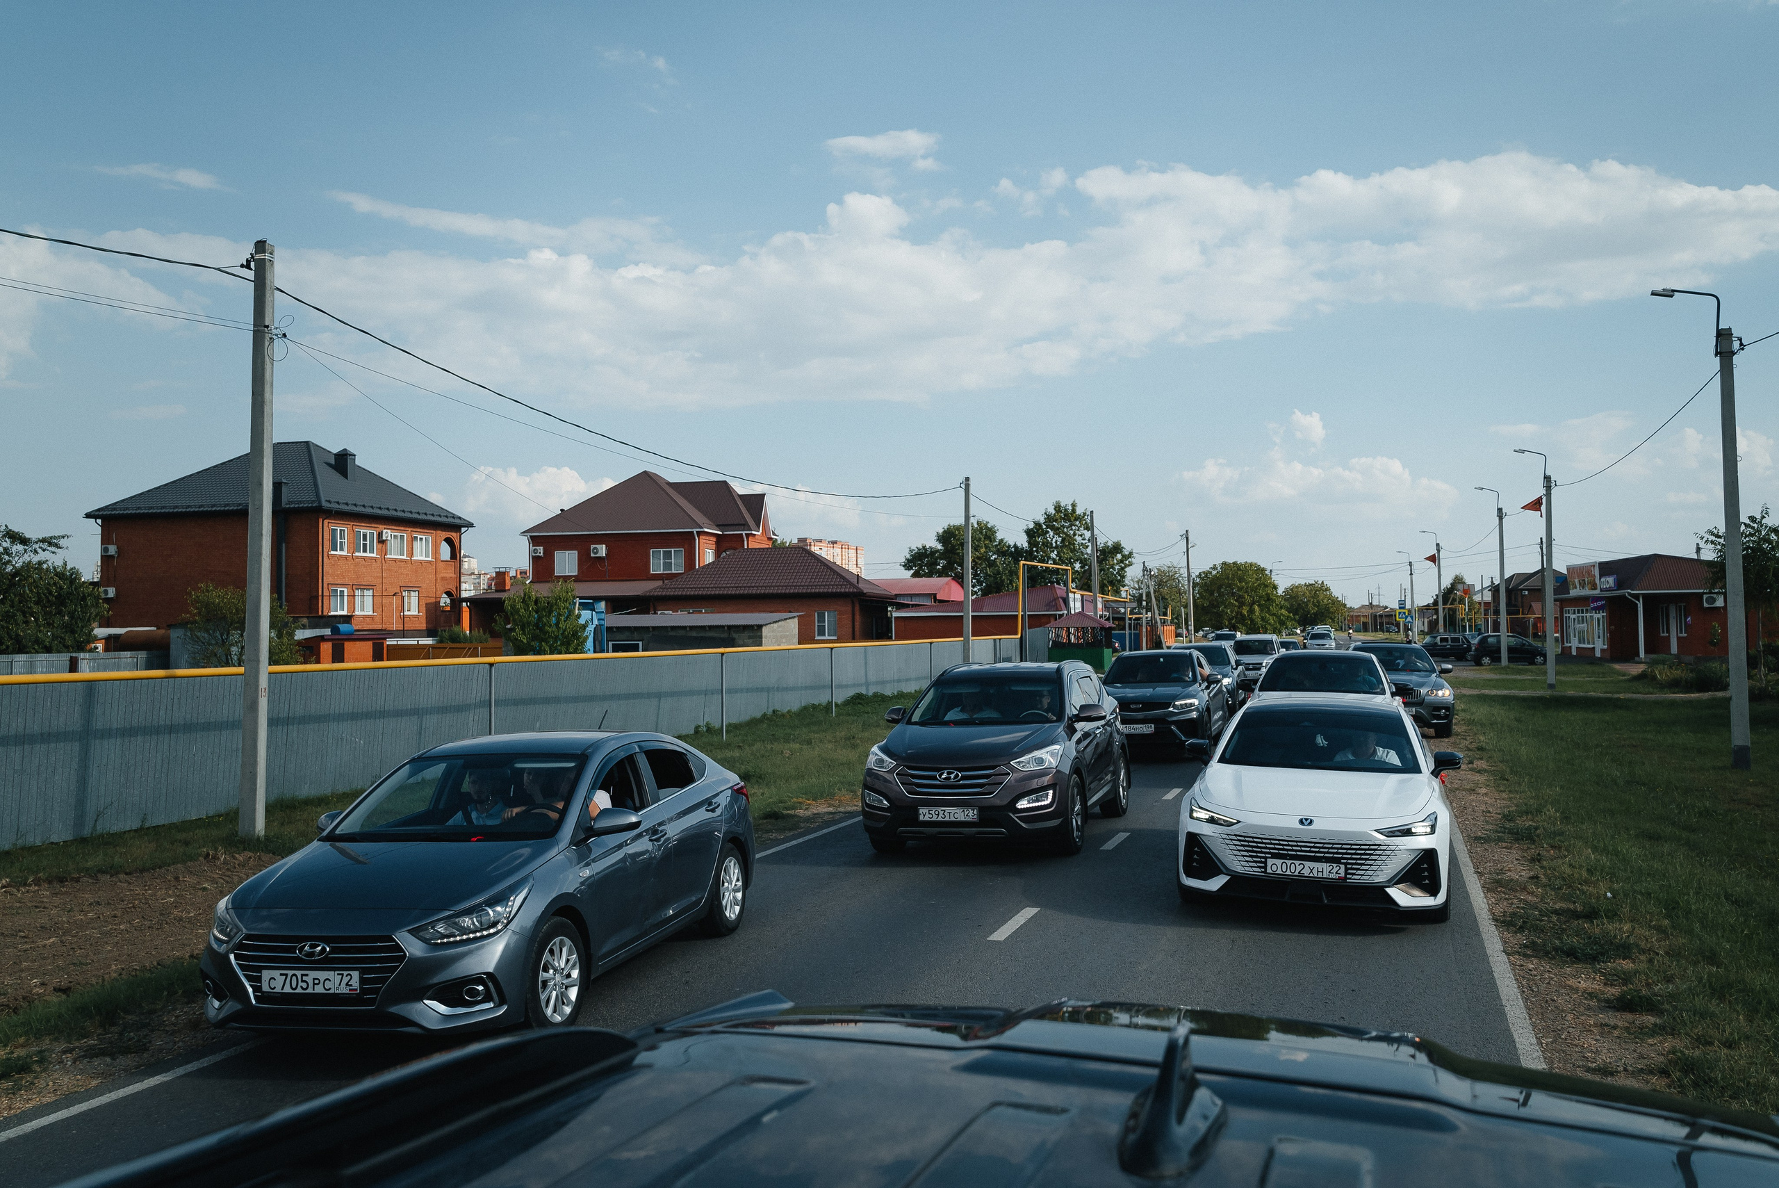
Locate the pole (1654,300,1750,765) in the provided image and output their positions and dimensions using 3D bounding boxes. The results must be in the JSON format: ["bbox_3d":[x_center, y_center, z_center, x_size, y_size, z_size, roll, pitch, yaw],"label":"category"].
[{"bbox_3d":[12.658,-1.041,21.631,1.300,7.450,0.300,-1,-1,19],"label":"pole"}]

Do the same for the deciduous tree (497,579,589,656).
[{"bbox_3d":[-8.236,1.373,32.970,2.300,3.442,2.300,-1,-1,20],"label":"deciduous tree"}]

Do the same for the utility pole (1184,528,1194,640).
[{"bbox_3d":[17.397,0.120,80.028,0.240,7.700,0.220,0,-1,19],"label":"utility pole"}]

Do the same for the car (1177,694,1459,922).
[{"bbox_3d":[3.675,1.694,11.617,1.860,1.450,4.680,0,-1,20],"label":"car"}]

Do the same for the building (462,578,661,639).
[{"bbox_3d":[-17.494,1.587,78.361,12.000,4.793,6.000,0,-1,18],"label":"building"}]

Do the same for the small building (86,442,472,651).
[{"bbox_3d":[-33.732,-2.298,77.274,15.900,12.422,12.000,0,-1,19],"label":"small building"}]

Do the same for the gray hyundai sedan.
[{"bbox_3d":[-2.132,1.558,8.445,1.730,1.470,4.400,-1,-2,13],"label":"gray hyundai sedan"}]

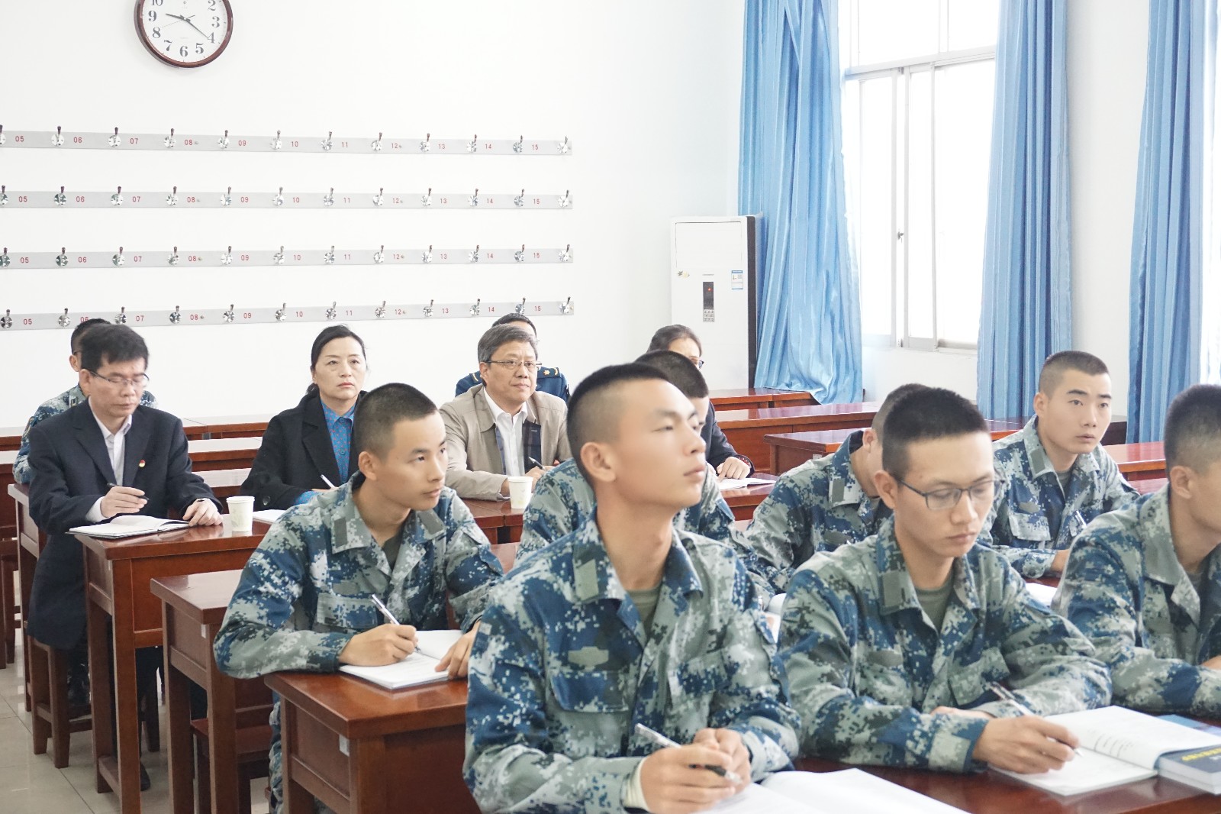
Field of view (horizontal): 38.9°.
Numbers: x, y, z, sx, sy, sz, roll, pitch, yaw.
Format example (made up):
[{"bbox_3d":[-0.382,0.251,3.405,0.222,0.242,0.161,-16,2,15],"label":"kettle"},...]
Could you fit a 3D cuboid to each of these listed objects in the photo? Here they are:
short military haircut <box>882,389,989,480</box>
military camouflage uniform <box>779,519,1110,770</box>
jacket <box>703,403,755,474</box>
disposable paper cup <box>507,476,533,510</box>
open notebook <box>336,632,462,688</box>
[{"bbox_3d":[0.507,0.043,2.700,0.165,0.145,0.190,-3,21,-29],"label":"short military haircut"},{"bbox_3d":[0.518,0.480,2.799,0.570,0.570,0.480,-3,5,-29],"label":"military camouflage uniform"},{"bbox_3d":[0.211,0.239,5.957,0.520,0.620,0.440,-3,6,-28],"label":"jacket"},{"bbox_3d":[-0.273,0.260,5.226,0.078,0.088,0.078,-1,5,0],"label":"disposable paper cup"},{"bbox_3d":[-0.323,0.475,3.311,0.350,0.030,0.245,-4,6,-36],"label":"open notebook"}]

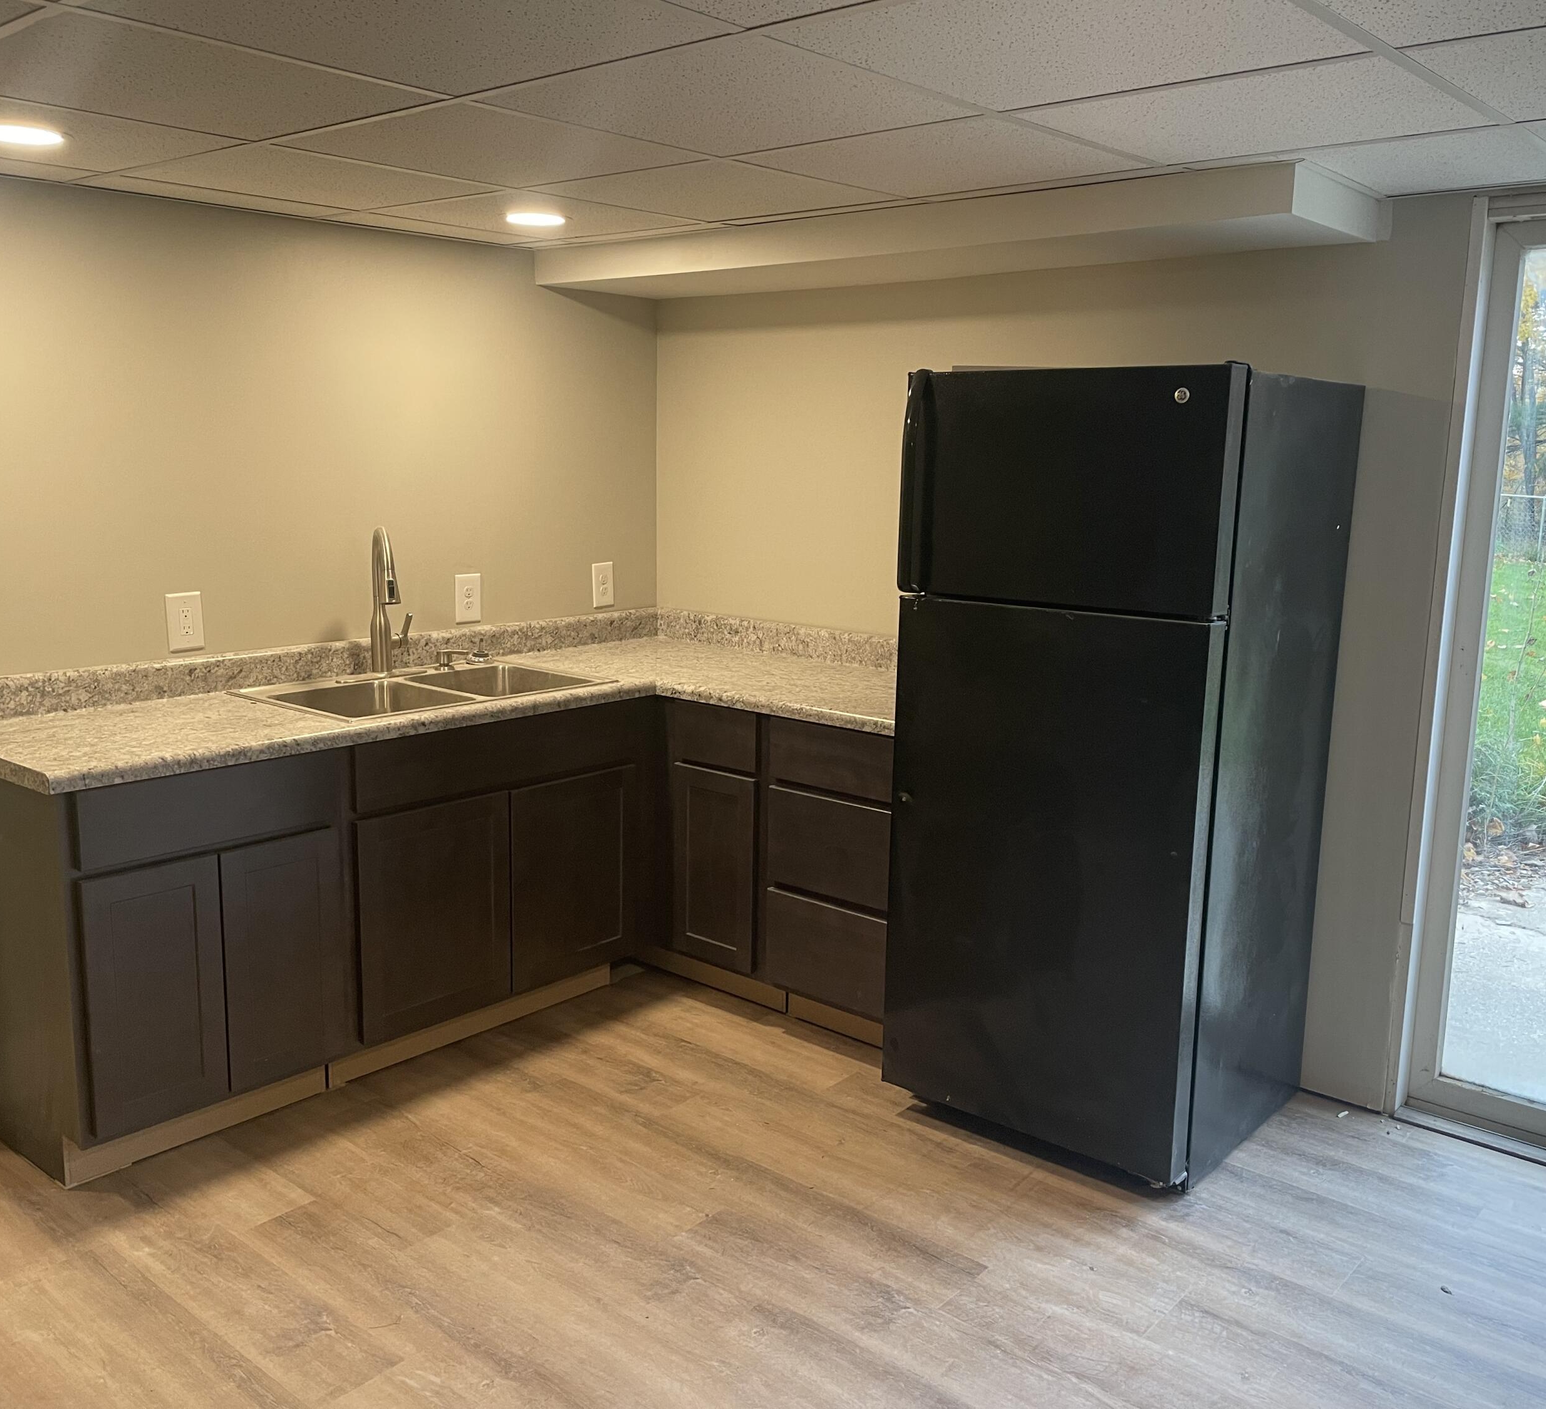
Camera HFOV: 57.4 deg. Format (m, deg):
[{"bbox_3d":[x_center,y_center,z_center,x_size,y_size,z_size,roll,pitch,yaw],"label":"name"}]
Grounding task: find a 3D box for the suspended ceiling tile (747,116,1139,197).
[{"bbox_3d":[0.330,-1.048,2.718,0.602,0.018,0.602,10,13,40],"label":"suspended ceiling tile"}]

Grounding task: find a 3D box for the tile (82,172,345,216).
[{"bbox_3d":[-1.287,-1.190,3.298,0.175,0.018,0.597,10,14,40],"label":"tile"}]

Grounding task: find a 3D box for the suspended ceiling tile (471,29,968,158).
[{"bbox_3d":[-0.069,-0.967,2.264,0.602,0.018,0.602,10,13,40],"label":"suspended ceiling tile"}]

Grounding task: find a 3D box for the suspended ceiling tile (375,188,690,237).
[{"bbox_3d":[-0.592,-1.211,3.499,0.602,0.018,0.602,10,13,40],"label":"suspended ceiling tile"}]

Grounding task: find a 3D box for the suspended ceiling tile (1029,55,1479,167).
[{"bbox_3d":[0.791,-0.966,2.328,0.602,0.018,0.602,10,13,40],"label":"suspended ceiling tile"}]

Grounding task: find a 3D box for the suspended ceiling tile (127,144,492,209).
[{"bbox_3d":[-0.984,-1.133,3.044,0.597,0.018,0.597,10,14,40],"label":"suspended ceiling tile"}]

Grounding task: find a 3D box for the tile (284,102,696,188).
[{"bbox_3d":[-0.527,-1.047,2.654,0.597,0.018,0.597,10,14,40],"label":"tile"}]

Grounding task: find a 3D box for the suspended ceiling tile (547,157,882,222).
[{"bbox_3d":[-0.131,-1.130,3.108,0.602,0.018,0.602,10,13,40],"label":"suspended ceiling tile"}]

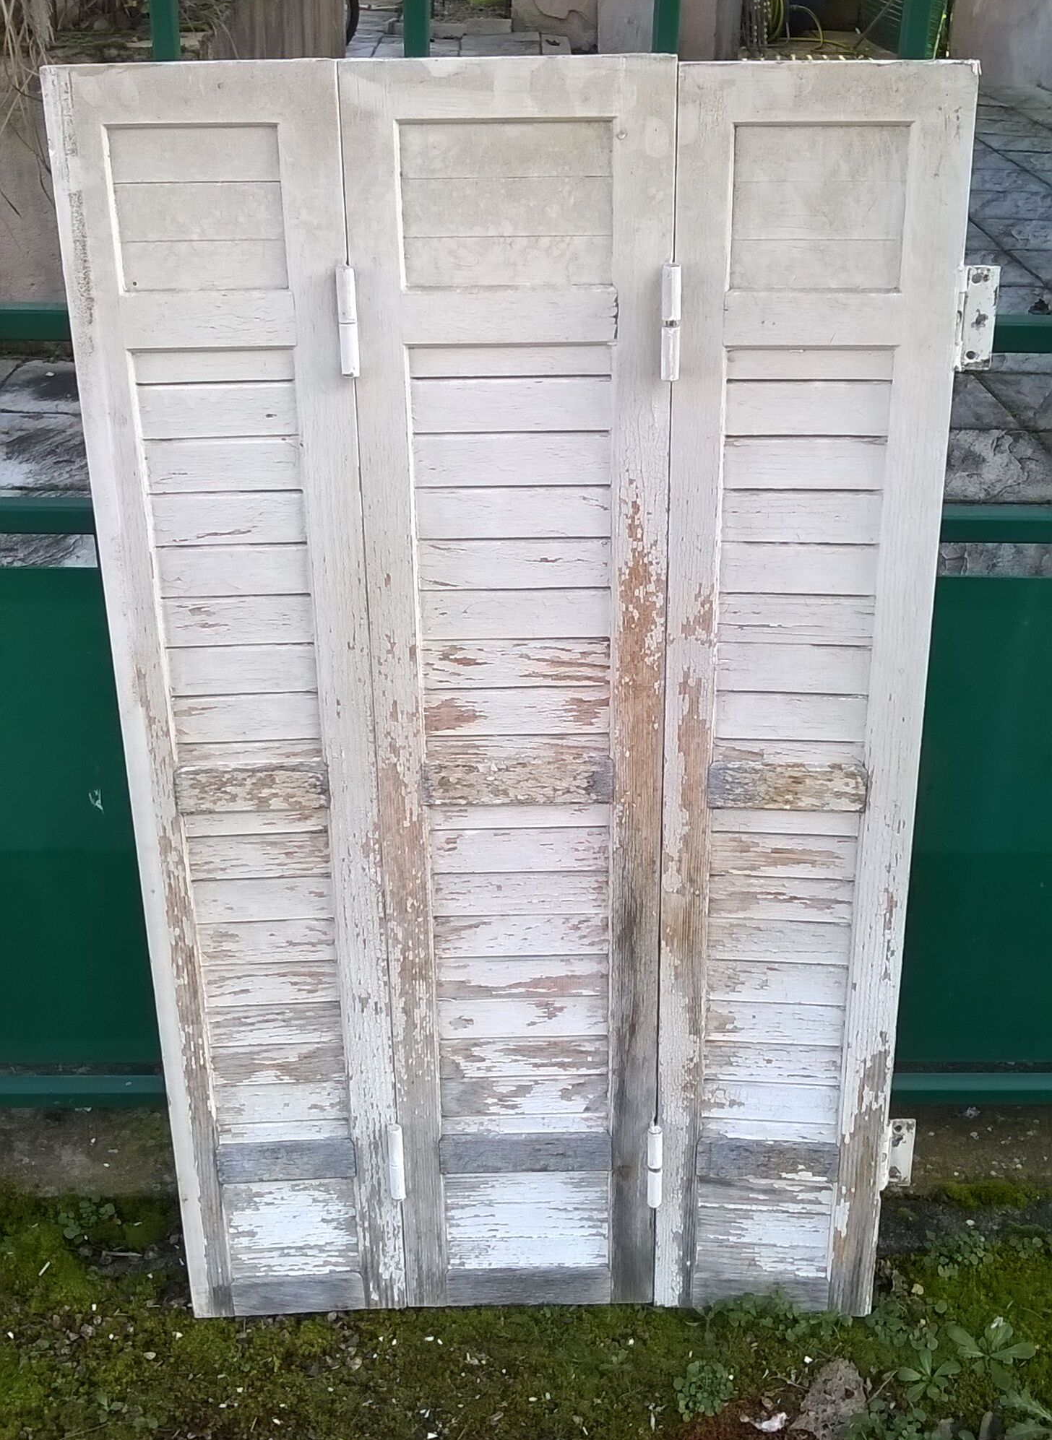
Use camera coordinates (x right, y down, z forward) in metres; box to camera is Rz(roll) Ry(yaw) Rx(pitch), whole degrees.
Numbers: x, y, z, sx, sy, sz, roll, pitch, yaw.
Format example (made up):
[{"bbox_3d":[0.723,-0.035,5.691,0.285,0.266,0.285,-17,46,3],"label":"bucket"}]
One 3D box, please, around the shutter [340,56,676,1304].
[{"bbox_3d":[-0.006,0.052,1.660,0.290,1.340,0.032,-1,22,1],"label":"shutter"}]

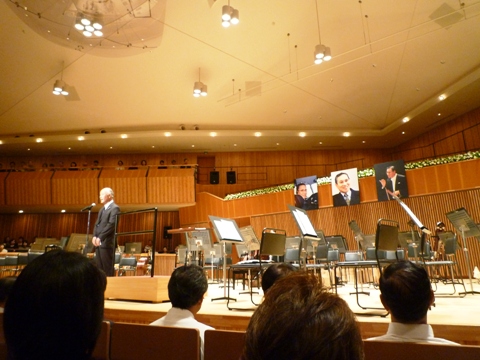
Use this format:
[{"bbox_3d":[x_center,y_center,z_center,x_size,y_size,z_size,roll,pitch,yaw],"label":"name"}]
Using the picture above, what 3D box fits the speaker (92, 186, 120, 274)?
[{"bbox_3d":[-2.048,0.936,5.289,0.330,1.690,0.480,10,-18,-37],"label":"speaker"}]

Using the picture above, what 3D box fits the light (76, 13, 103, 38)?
[{"bbox_3d":[-3.569,-3.665,8.250,0.560,0.340,0.550,-1,-14,0],"label":"light"}]

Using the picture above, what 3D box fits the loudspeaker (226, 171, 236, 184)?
[{"bbox_3d":[-0.432,-0.082,17.539,0.420,0.630,0.400,1,-14,-8],"label":"loudspeaker"}]

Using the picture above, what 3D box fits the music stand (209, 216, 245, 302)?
[{"bbox_3d":[-0.197,1.028,4.743,0.420,1.140,0.520,-10,-17,34],"label":"music stand"}]

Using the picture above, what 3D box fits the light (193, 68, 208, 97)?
[{"bbox_3d":[-1.205,-3.041,10.609,0.420,0.870,0.420,-1,-14,0],"label":"light"}]

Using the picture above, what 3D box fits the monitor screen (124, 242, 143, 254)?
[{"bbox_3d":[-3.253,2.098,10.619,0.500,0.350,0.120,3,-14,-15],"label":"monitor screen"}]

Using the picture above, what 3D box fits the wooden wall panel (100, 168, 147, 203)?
[{"bbox_3d":[-4.421,0.227,13.100,1.800,1.360,0.420,-1,-14,0],"label":"wooden wall panel"}]

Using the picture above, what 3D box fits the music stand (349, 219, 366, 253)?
[{"bbox_3d":[1.863,1.195,5.480,0.400,1.130,0.480,0,-15,-6],"label":"music stand"}]

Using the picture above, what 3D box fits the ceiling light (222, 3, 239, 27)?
[{"bbox_3d":[-0.305,-5.375,11.384,0.560,0.440,0.580,-1,-14,0],"label":"ceiling light"}]

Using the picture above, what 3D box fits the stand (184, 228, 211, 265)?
[{"bbox_3d":[-0.745,1.452,6.275,0.490,1.130,0.420,-10,-17,30],"label":"stand"}]

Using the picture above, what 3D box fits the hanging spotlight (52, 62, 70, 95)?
[{"bbox_3d":[-5.379,-3.142,10.530,0.420,1.040,0.420,-1,-14,0],"label":"hanging spotlight"}]

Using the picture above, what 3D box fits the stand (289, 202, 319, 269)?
[{"bbox_3d":[0.735,0.850,4.062,0.420,1.130,0.520,-9,-16,30],"label":"stand"}]

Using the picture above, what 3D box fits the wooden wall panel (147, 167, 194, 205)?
[{"bbox_3d":[-3.223,0.274,16.451,2.200,1.830,0.420,-1,-14,0],"label":"wooden wall panel"}]

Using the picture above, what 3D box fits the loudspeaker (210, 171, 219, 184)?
[{"bbox_3d":[-1.273,-0.082,17.542,0.420,0.630,0.400,0,-14,-2],"label":"loudspeaker"}]

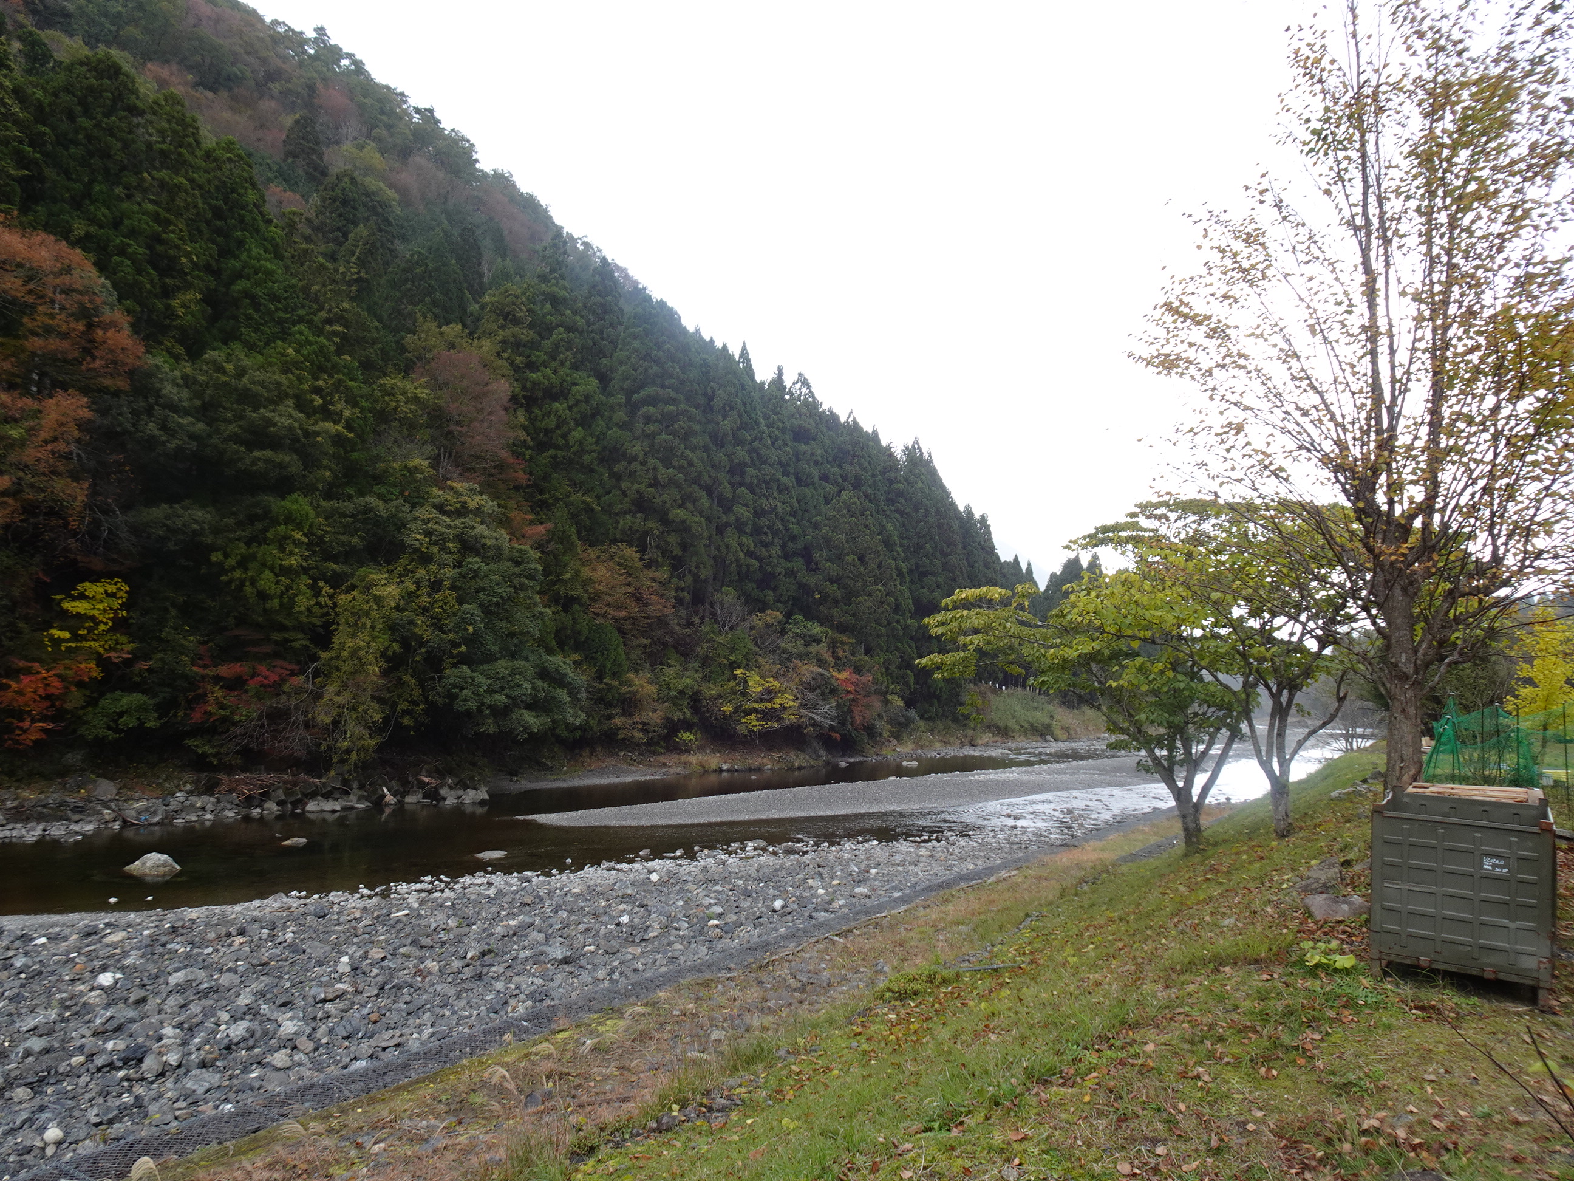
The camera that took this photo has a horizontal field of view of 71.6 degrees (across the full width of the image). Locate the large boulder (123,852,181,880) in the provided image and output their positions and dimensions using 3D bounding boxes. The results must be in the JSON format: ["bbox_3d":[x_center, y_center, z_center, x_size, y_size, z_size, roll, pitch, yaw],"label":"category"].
[{"bbox_3d":[-15.894,6.902,27.382,1.280,0.600,1.050,5,-5,-29],"label":"large boulder"}]

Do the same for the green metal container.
[{"bbox_3d":[4.064,1.763,6.555,0.850,0.975,1.240,0,-4,34],"label":"green metal container"}]

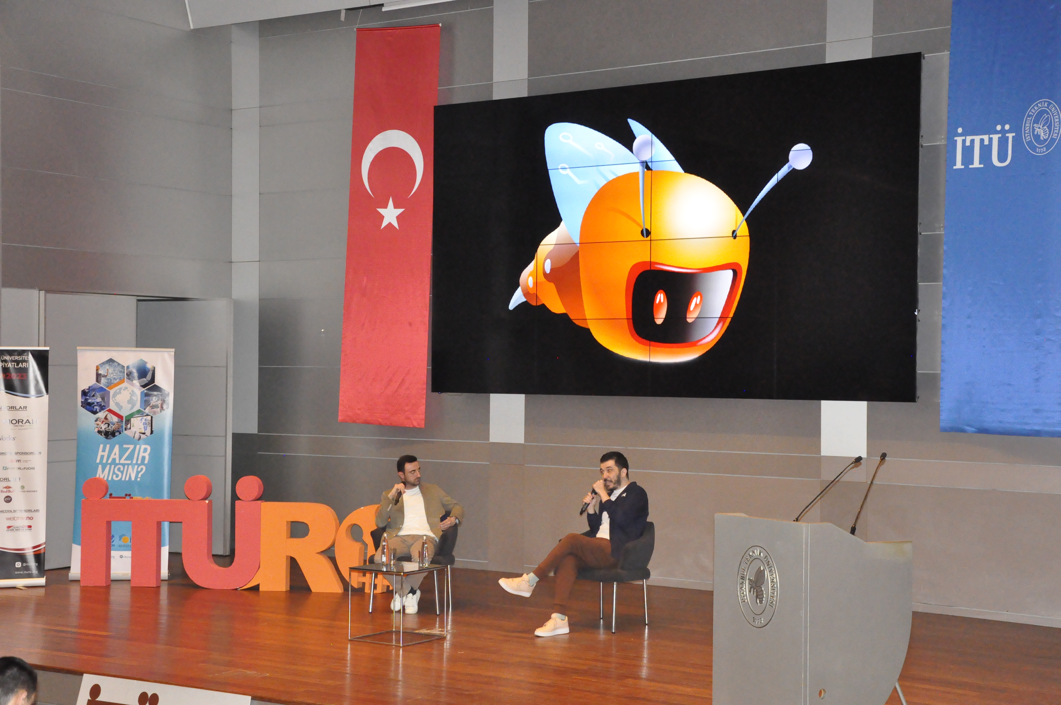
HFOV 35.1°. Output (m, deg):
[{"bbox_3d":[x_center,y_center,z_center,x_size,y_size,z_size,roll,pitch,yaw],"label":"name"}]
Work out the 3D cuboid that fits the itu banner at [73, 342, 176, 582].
[{"bbox_3d":[-3.645,0.985,15.030,0.870,2.040,0.200,0,-1,5],"label":"itu banner"}]

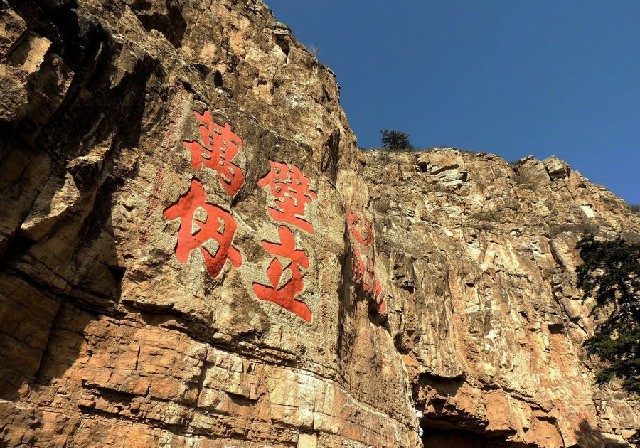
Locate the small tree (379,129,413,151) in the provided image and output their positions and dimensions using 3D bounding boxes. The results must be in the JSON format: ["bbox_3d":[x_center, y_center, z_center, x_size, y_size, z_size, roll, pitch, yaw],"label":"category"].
[{"bbox_3d":[5.939,-6.398,34.000,2.500,1.900,2.300,0,-28,0],"label":"small tree"}]

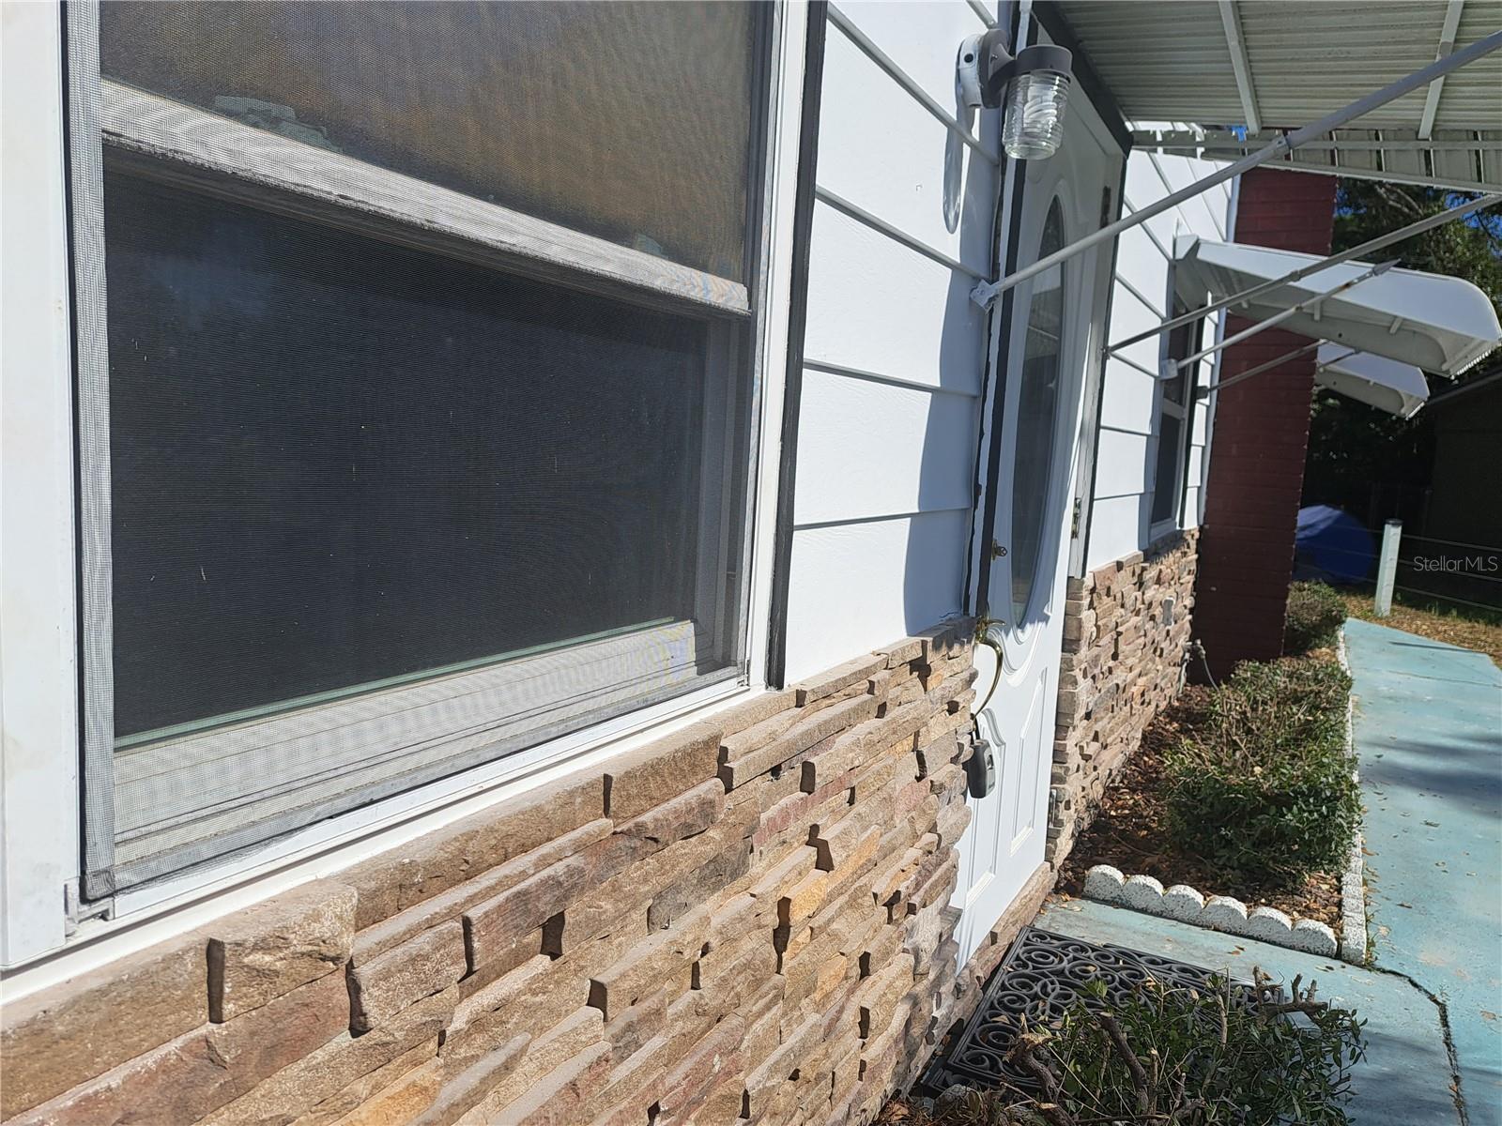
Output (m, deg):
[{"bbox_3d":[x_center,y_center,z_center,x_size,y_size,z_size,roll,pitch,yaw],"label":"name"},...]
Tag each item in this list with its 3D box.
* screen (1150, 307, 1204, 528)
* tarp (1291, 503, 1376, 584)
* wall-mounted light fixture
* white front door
[{"bbox_3d":[1.724,-0.604,4.247,0.070,1.020,0.880,7,8,29],"label":"screen"},{"bbox_3d":[6.605,-0.210,12.000,1.250,0.920,1.000,7,8,29],"label":"tarp"},{"bbox_3d":[0.425,-0.746,1.655,0.165,0.200,0.120,7,8,29],"label":"wall-mounted light fixture"},{"bbox_3d":[0.683,-0.068,2.580,0.070,2.030,0.920,7,8,29],"label":"white front door"}]

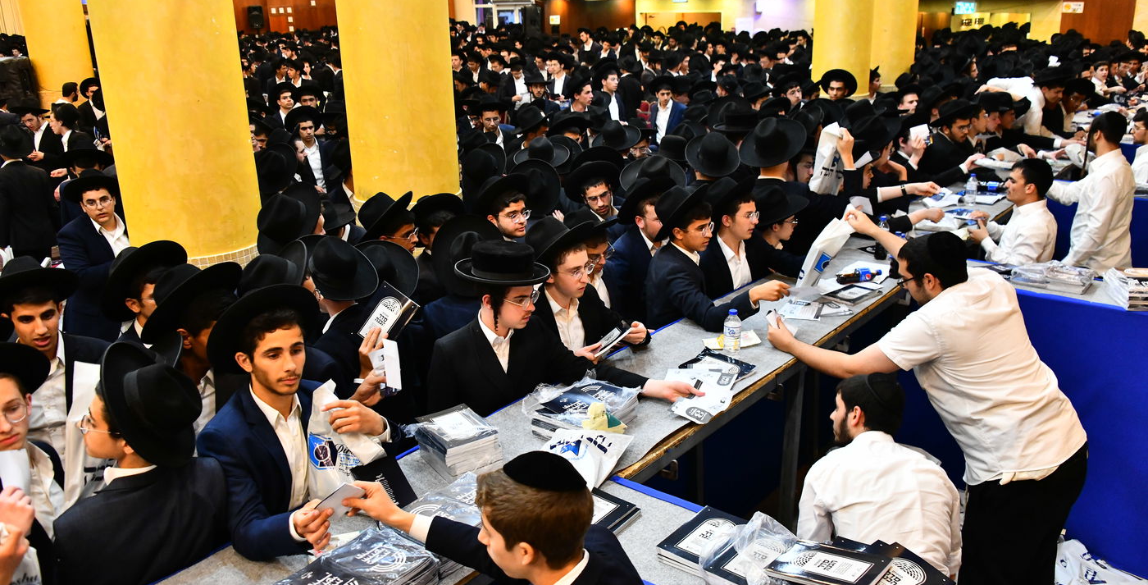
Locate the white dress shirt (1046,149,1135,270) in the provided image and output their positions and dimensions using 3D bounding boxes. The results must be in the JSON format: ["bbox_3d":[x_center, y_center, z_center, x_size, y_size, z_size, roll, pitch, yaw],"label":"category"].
[{"bbox_3d":[2.886,-0.447,5.000,0.500,0.760,0.520,10,20,33],"label":"white dress shirt"}]

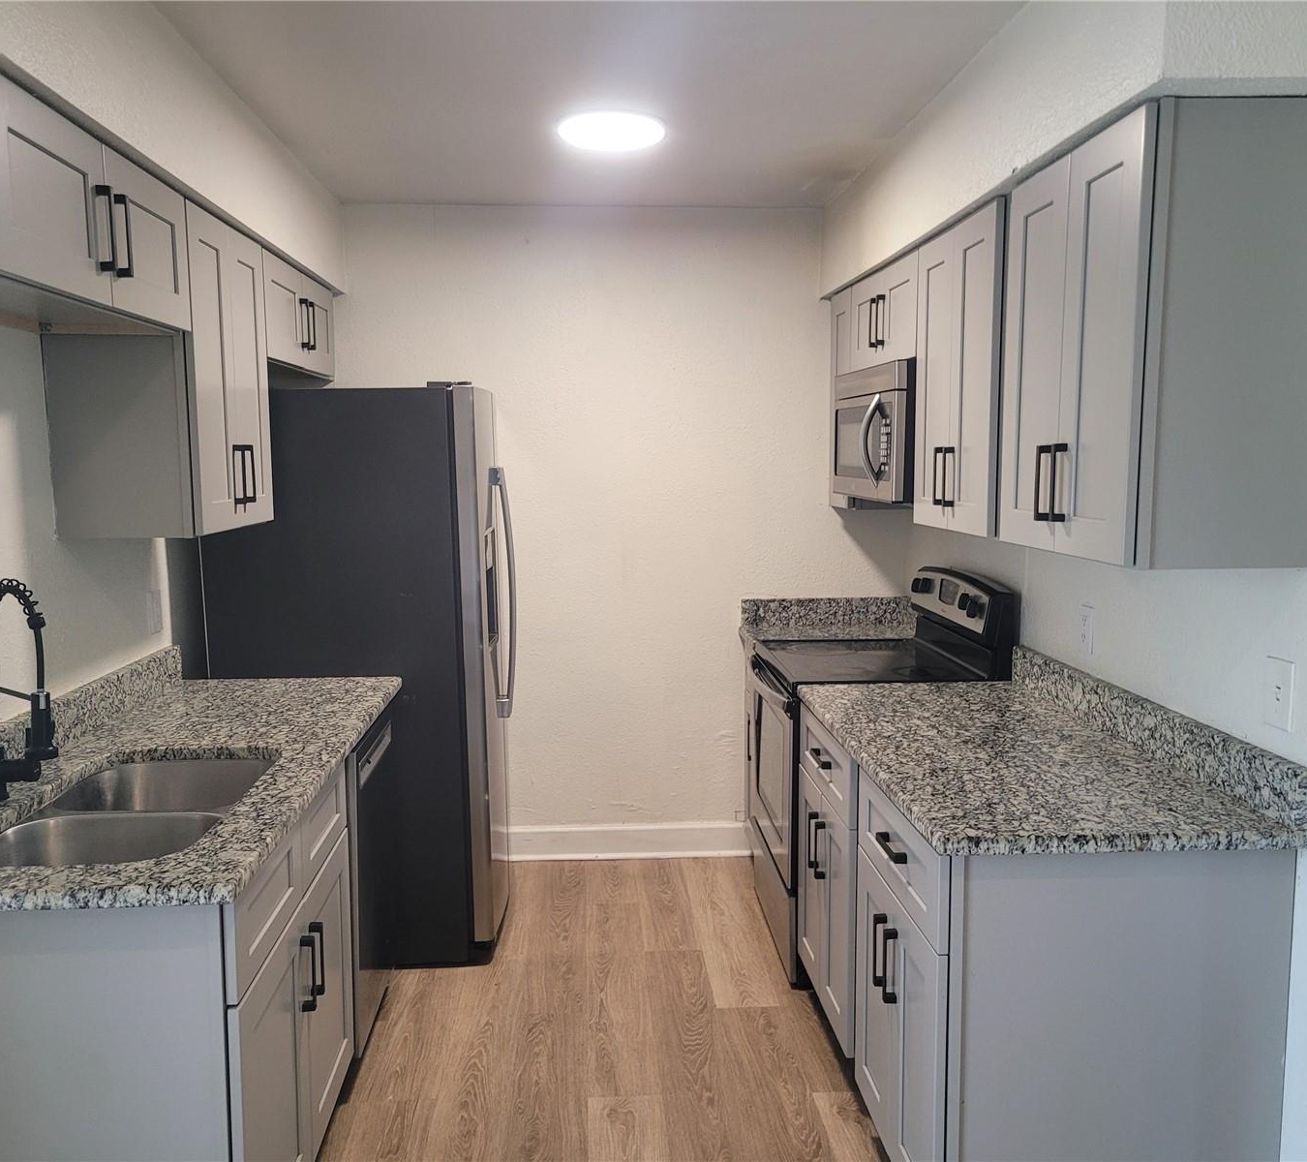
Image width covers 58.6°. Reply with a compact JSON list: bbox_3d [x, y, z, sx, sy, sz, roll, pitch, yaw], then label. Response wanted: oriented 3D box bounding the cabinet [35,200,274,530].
[{"bbox_3d":[-1.208,-0.512,2.913,0.328,0.764,0.637,0,6,-4],"label":"cabinet"}]

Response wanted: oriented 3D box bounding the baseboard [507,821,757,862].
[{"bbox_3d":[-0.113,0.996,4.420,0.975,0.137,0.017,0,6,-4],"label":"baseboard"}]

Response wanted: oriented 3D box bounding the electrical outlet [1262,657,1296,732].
[{"bbox_3d":[1.121,0.203,2.092,0.008,0.122,0.079,0,6,-4],"label":"electrical outlet"}]

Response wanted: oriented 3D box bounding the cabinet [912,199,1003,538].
[{"bbox_3d":[0.901,-0.507,2.874,0.338,0.764,0.650,0,6,-4],"label":"cabinet"}]

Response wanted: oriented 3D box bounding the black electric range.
[{"bbox_3d":[0.681,0.567,3.701,0.668,1.151,0.759,0,6,-4],"label":"black electric range"}]

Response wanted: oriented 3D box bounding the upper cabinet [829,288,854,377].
[{"bbox_3d":[0.822,-0.644,4.125,0.338,0.764,0.328,0,6,-4],"label":"upper cabinet"}]

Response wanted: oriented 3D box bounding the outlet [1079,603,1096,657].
[{"bbox_3d":[1.071,0.123,2.884,0.008,0.114,0.069,0,6,-4],"label":"outlet"}]

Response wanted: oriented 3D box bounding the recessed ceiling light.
[{"bbox_3d":[-0.113,-1.220,3.170,0.292,0.028,0.292,0,6,-4],"label":"recessed ceiling light"}]

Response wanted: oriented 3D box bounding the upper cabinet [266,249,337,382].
[{"bbox_3d":[-1.258,-0.821,3.667,0.328,0.315,0.932,0,6,-4],"label":"upper cabinet"}]

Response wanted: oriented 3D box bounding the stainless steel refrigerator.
[{"bbox_3d":[-0.889,0.257,3.839,0.859,1.732,0.886,0,6,-4],"label":"stainless steel refrigerator"}]

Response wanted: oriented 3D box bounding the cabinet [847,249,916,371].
[{"bbox_3d":[0.857,-0.807,3.556,0.338,0.318,0.772,0,6,-4],"label":"cabinet"}]

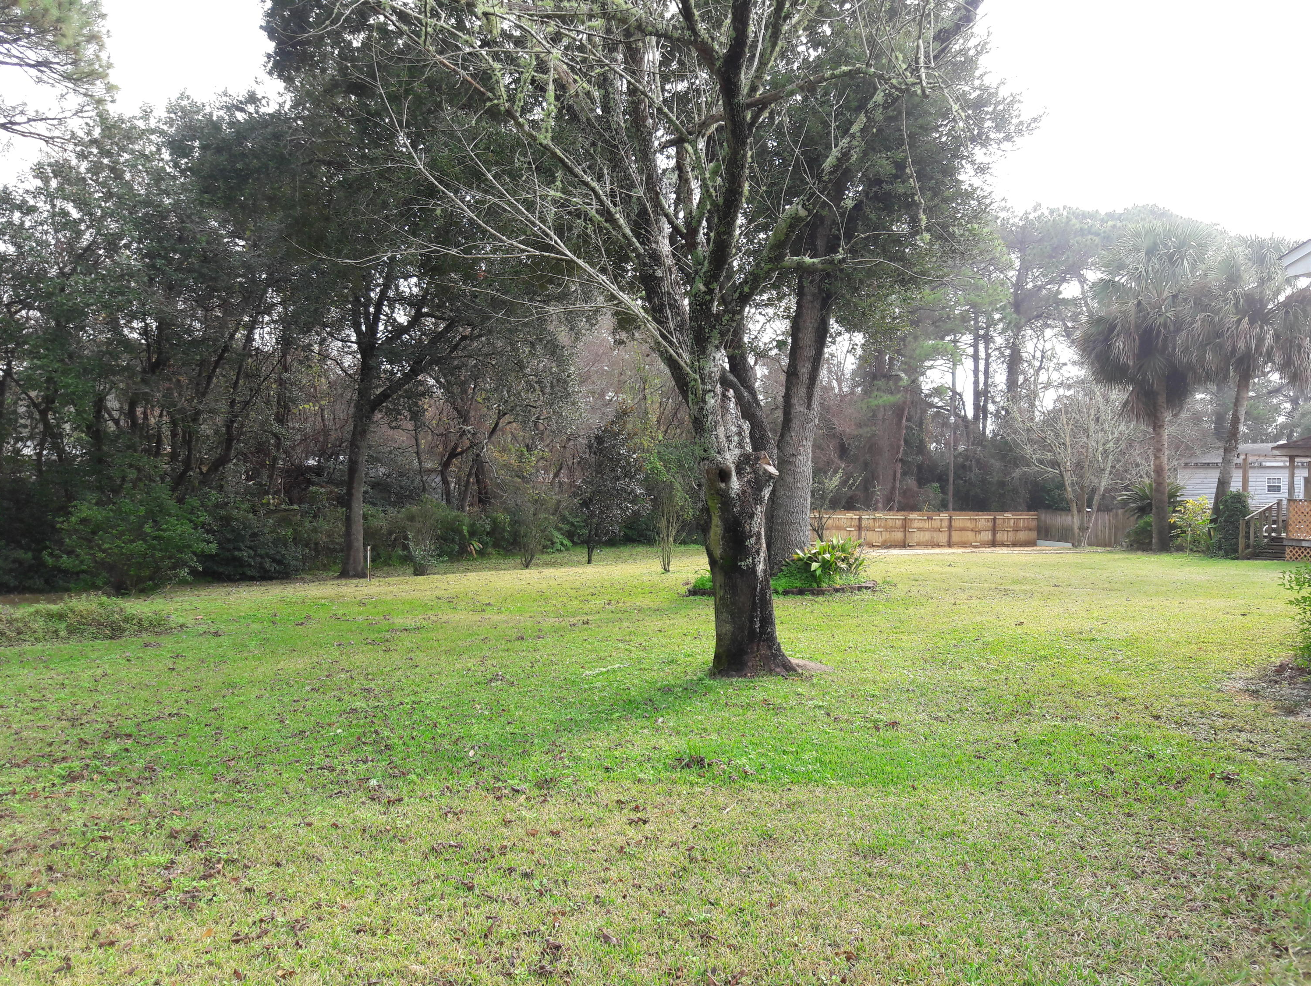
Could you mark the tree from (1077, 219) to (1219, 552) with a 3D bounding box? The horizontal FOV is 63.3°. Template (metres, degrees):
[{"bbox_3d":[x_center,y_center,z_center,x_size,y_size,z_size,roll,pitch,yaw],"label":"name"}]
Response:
[{"bbox_3d":[14.000,-3.048,30.200,4.050,9.450,4.050,0,0,0],"label":"tree"}]

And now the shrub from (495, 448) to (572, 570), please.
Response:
[{"bbox_3d":[-2.689,0.325,23.200,1.590,2.590,1.510,0,0,0],"label":"shrub"}]

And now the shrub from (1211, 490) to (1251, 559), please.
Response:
[{"bbox_3d":[14.778,0.817,27.300,0.970,1.730,0.920,0,0,0],"label":"shrub"}]

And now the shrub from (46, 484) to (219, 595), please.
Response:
[{"bbox_3d":[-8.571,0.756,17.400,2.660,1.760,2.260,0,0,0],"label":"shrub"}]

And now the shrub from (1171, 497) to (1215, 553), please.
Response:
[{"bbox_3d":[14.345,0.850,28.400,1.140,1.530,1.090,0,0,0],"label":"shrub"}]

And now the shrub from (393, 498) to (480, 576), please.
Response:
[{"bbox_3d":[-4.423,0.866,21.600,1.680,1.510,1.510,0,0,0],"label":"shrub"}]

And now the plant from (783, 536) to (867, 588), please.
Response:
[{"bbox_3d":[3.041,1.252,19.200,1.490,0.910,1.340,0,0,0],"label":"plant"}]

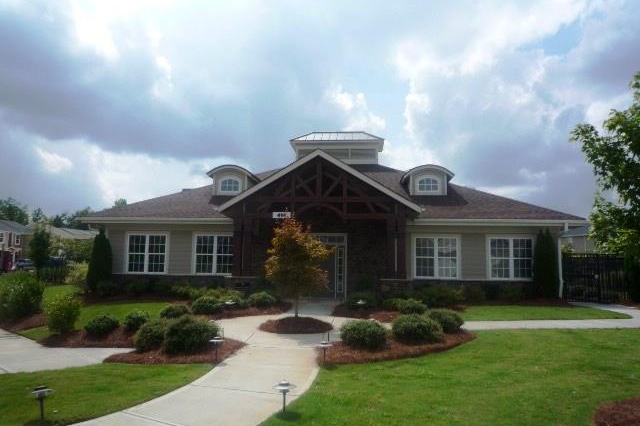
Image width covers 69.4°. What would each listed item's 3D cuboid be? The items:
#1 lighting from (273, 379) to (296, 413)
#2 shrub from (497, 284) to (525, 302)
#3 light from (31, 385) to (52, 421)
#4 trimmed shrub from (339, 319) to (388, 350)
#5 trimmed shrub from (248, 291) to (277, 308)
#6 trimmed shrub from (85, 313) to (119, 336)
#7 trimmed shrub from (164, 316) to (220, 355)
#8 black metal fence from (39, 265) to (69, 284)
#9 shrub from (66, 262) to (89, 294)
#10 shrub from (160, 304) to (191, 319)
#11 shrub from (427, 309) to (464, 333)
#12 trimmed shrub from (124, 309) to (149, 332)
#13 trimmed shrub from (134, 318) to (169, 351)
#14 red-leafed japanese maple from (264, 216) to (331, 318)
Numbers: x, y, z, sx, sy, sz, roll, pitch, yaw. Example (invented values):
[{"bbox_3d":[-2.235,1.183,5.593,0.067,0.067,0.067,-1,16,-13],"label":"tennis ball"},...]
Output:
[{"bbox_3d":[-0.383,1.988,5.028,0.260,0.343,0.260,0,-5,5],"label":"lighting"},{"bbox_3d":[7.007,2.874,17.002,0.952,0.566,0.857,-1,-6,22],"label":"shrub"},{"bbox_3d":[-2.806,1.923,4.680,0.227,0.343,0.227,0,-5,5],"label":"light"},{"bbox_3d":[0.757,2.090,8.031,0.797,0.472,0.757,0,-5,5],"label":"trimmed shrub"},{"bbox_3d":[-1.834,2.755,14.807,0.874,0.485,0.830,1,-5,-7],"label":"trimmed shrub"},{"bbox_3d":[-4.235,2.154,8.997,0.670,0.389,0.637,0,-5,5],"label":"trimmed shrub"},{"bbox_3d":[-2.107,1.981,7.613,0.873,0.616,0.785,2,-5,-15],"label":"trimmed shrub"},{"bbox_3d":[-13.550,3.086,23.500,1.800,1.100,0.080,0,-5,5],"label":"black metal fence"},{"bbox_3d":[-9.927,2.613,19.004,0.947,1.337,0.900,3,-6,-27],"label":"shrub"},{"bbox_3d":[-3.636,2.482,11.633,0.721,0.387,0.685,2,-5,-17],"label":"shrub"},{"bbox_3d":[2.727,2.354,10.167,0.871,0.501,0.827,-1,-5,15],"label":"shrub"},{"bbox_3d":[-3.858,2.264,9.733,0.538,0.433,0.511,3,-6,-21],"label":"trimmed shrub"},{"bbox_3d":[-2.723,1.992,7.642,0.659,0.504,0.626,0,-5,5],"label":"trimmed shrub"},{"bbox_3d":[-0.480,1.323,11.285,1.596,2.418,1.596,0,-5,5],"label":"red-leafed japanese maple"}]

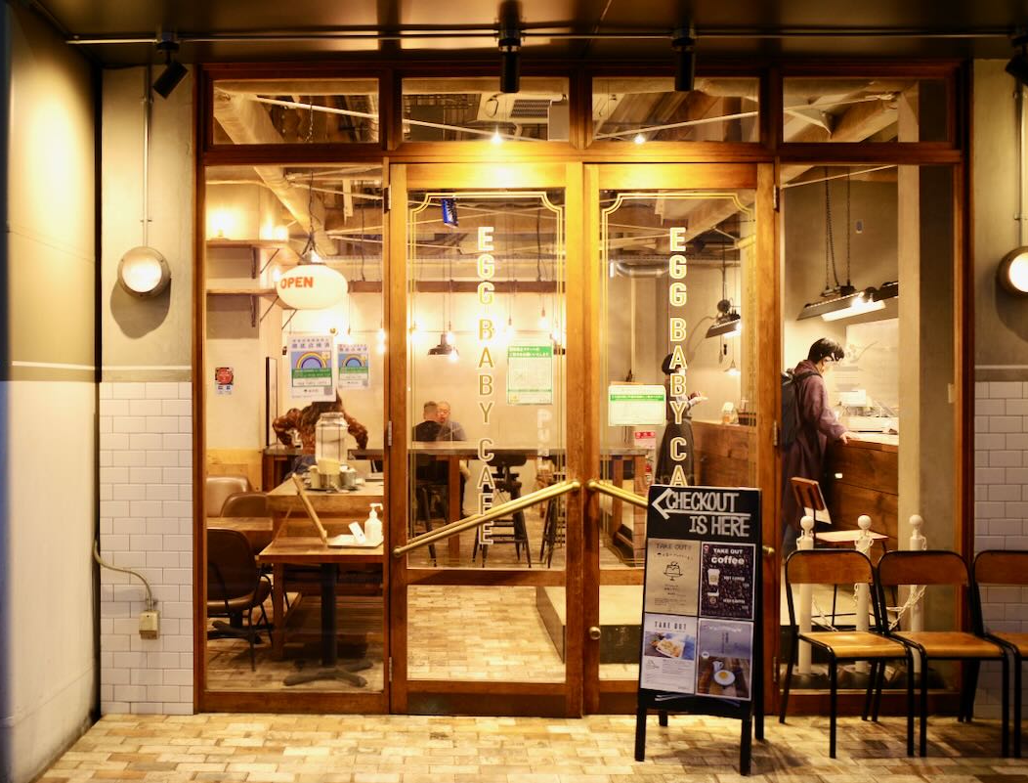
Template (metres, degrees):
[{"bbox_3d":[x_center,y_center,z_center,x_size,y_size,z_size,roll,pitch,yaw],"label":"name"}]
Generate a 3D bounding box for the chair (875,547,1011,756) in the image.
[{"bbox_3d":[1.829,1.100,3.911,0.410,0.775,0.425,0,1,-2],"label":"chair"}]

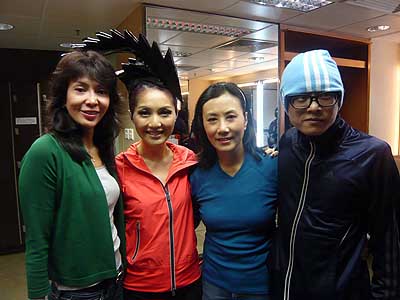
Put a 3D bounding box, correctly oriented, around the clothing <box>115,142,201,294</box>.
[{"bbox_3d":[-0.150,0.224,1.140,0.360,0.520,0.250,-4,5,-15],"label":"clothing"}]

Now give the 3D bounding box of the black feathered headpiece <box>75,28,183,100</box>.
[{"bbox_3d":[-0.256,-0.303,1.160,0.390,0.270,0.250,-2,5,-10],"label":"black feathered headpiece"}]

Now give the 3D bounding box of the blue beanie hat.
[{"bbox_3d":[0.337,-0.208,0.970,0.190,0.190,0.235,1,8,14],"label":"blue beanie hat"}]

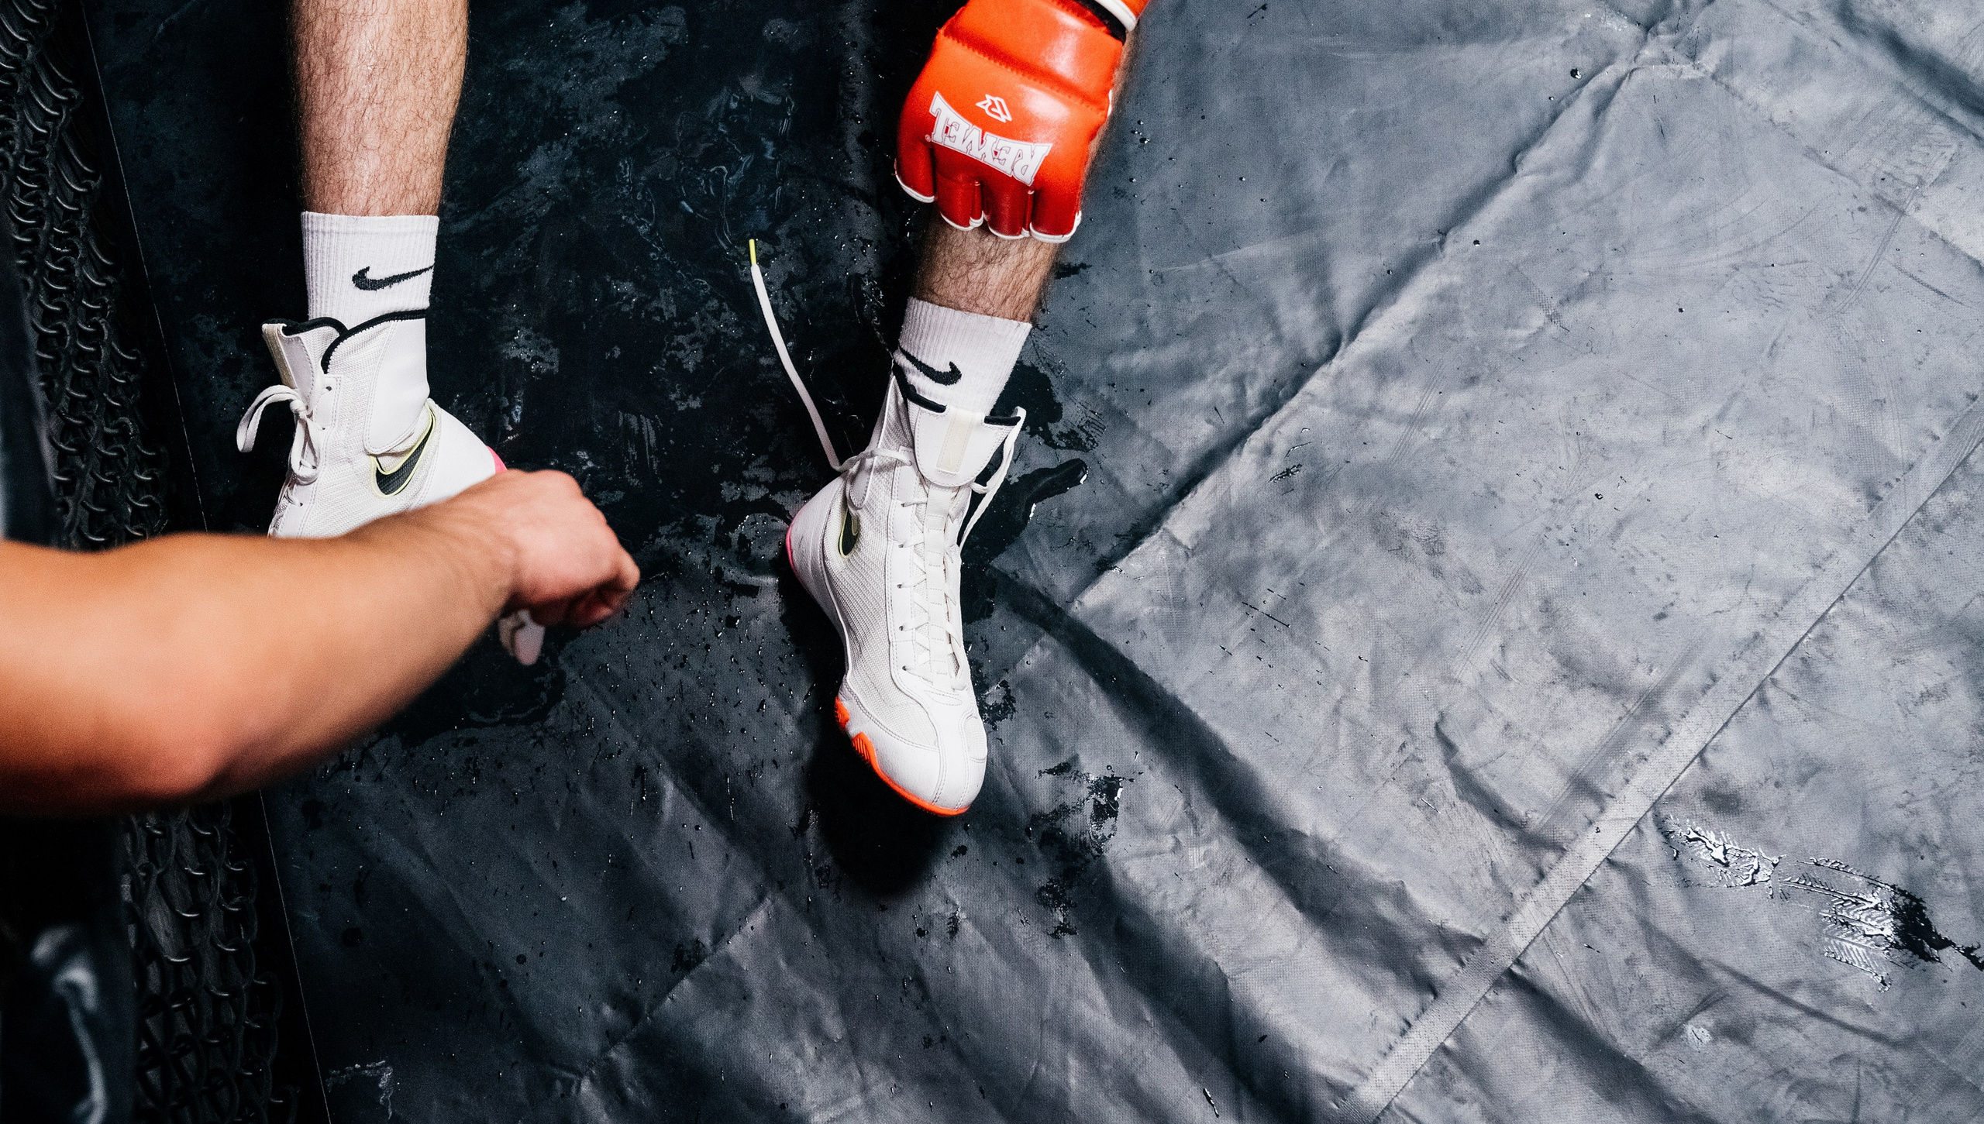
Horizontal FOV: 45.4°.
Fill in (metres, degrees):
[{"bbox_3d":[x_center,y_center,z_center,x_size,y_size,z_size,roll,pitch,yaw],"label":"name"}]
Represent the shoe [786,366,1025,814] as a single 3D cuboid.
[{"bbox_3d":[-0.050,0.016,1.570,0.195,0.104,0.290,-61,38,23],"label":"shoe"}]

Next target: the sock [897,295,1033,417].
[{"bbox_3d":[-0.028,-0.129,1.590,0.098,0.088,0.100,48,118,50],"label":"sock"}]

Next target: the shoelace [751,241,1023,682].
[{"bbox_3d":[-0.078,-0.099,1.636,0.164,0.080,0.425,-61,38,23],"label":"shoelace"}]

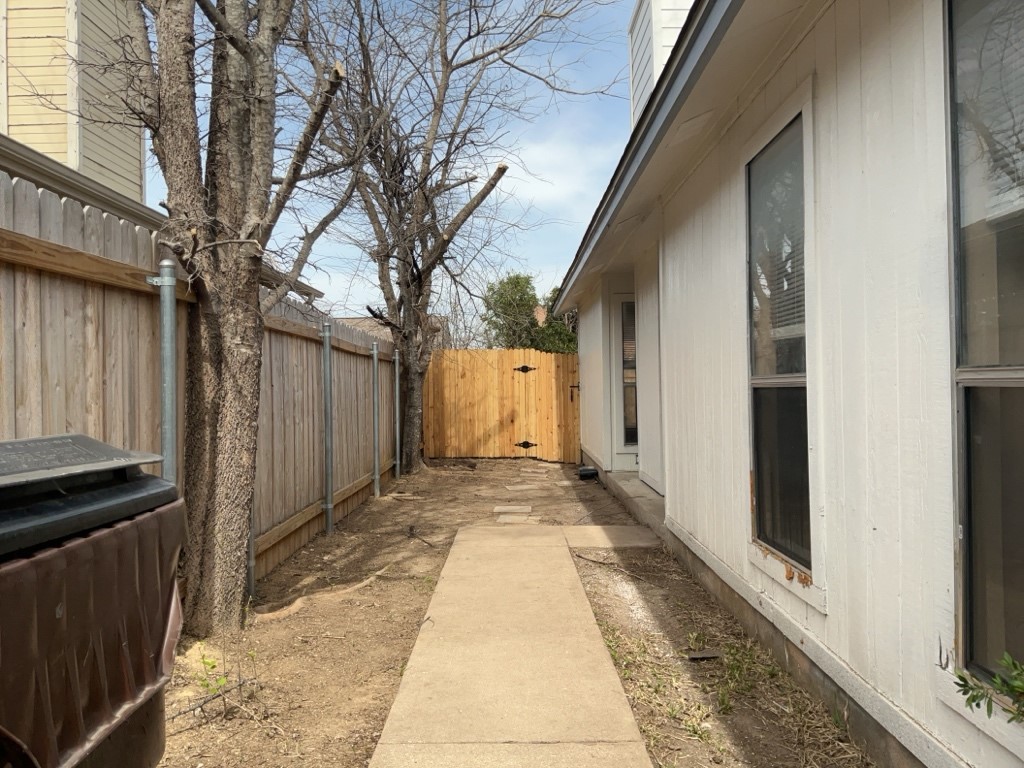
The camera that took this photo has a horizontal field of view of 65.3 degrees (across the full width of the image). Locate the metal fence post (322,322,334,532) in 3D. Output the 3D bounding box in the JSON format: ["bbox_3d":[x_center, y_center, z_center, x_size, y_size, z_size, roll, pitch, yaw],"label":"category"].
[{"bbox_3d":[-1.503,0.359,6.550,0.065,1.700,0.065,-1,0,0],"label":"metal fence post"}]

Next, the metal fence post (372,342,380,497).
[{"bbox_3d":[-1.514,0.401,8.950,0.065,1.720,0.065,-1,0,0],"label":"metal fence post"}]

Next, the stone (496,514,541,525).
[{"bbox_3d":[0.062,1.200,7.030,0.350,0.040,0.350,-1,0,7],"label":"stone"}]

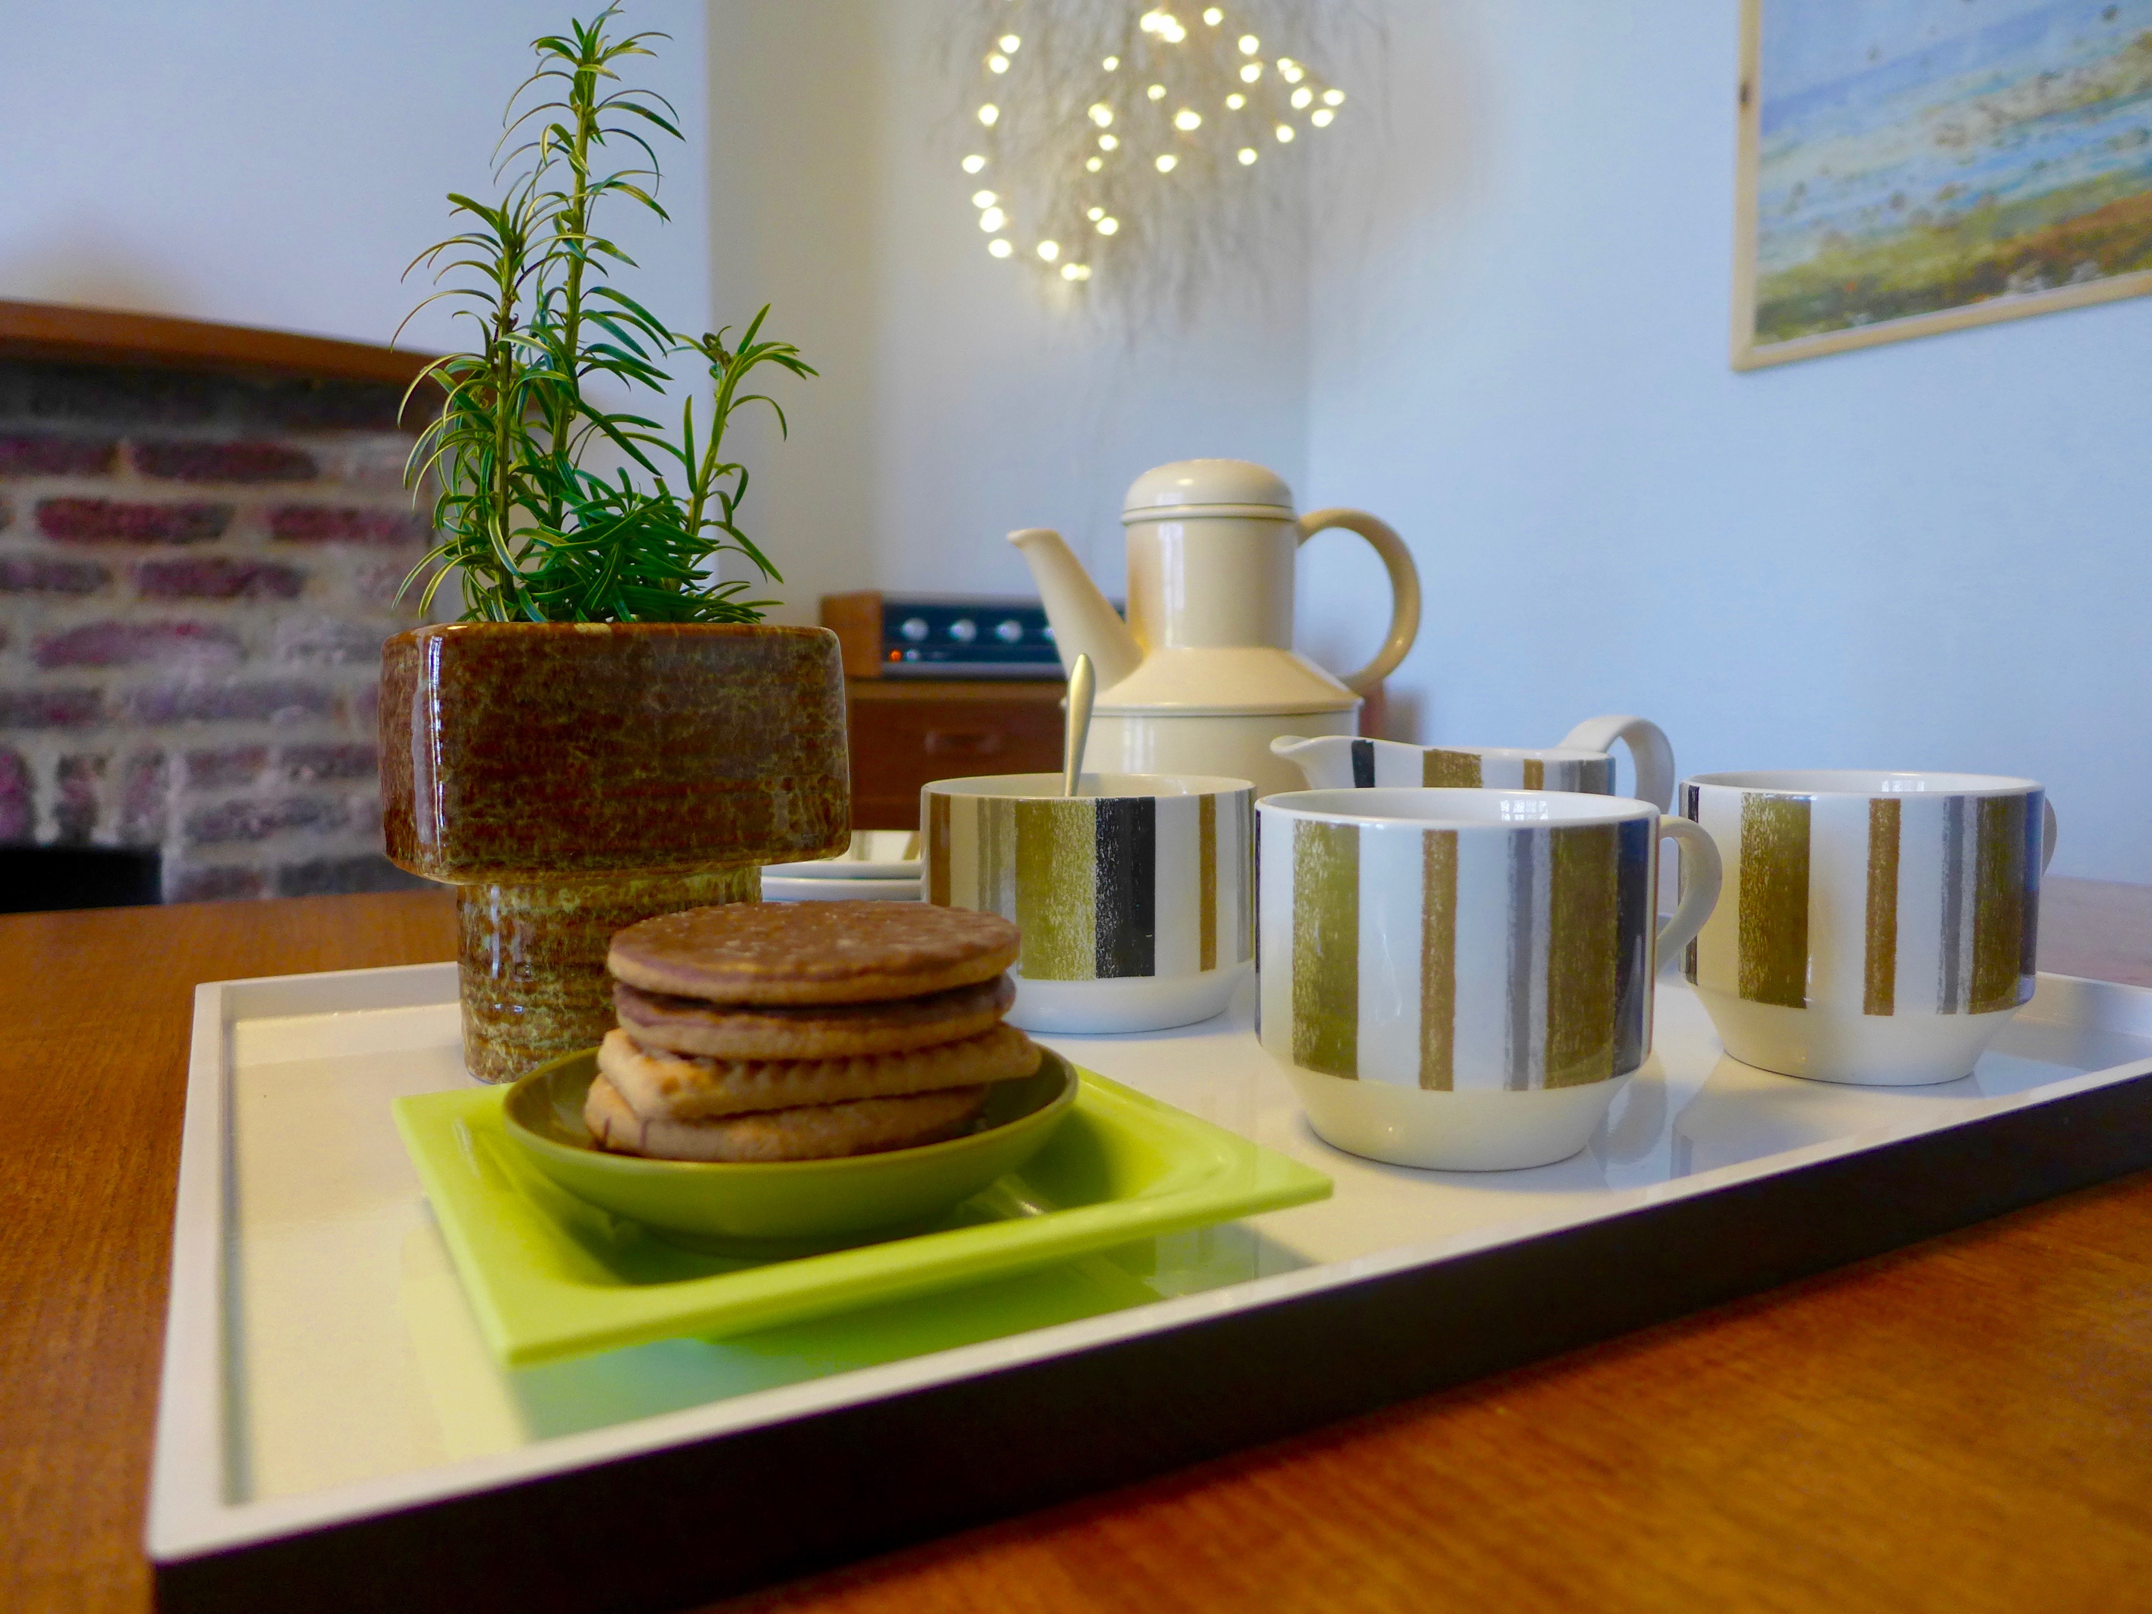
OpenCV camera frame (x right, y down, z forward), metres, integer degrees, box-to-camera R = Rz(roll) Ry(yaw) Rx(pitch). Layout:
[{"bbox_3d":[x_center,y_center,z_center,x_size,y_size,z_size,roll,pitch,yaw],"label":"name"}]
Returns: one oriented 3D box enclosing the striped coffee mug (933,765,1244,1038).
[{"bbox_3d":[0.003,0.026,0.447,0.098,0.065,0.098,0,5,0],"label":"striped coffee mug"}]

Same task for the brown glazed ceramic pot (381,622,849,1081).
[{"bbox_3d":[-0.118,0.009,0.381,0.100,0.108,0.077,-3,6,-33],"label":"brown glazed ceramic pot"}]

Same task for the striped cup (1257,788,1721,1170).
[{"bbox_3d":[0.092,0.034,0.326,0.108,0.071,0.083,-1,5,-18],"label":"striped cup"}]

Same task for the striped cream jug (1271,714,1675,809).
[{"bbox_3d":[0.132,0.014,0.478,0.149,0.085,0.098,-1,5,-18],"label":"striped cream jug"}]

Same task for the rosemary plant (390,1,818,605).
[{"bbox_3d":[-0.119,-0.116,0.369,0.099,0.159,0.081,-3,6,-33],"label":"rosemary plant"}]

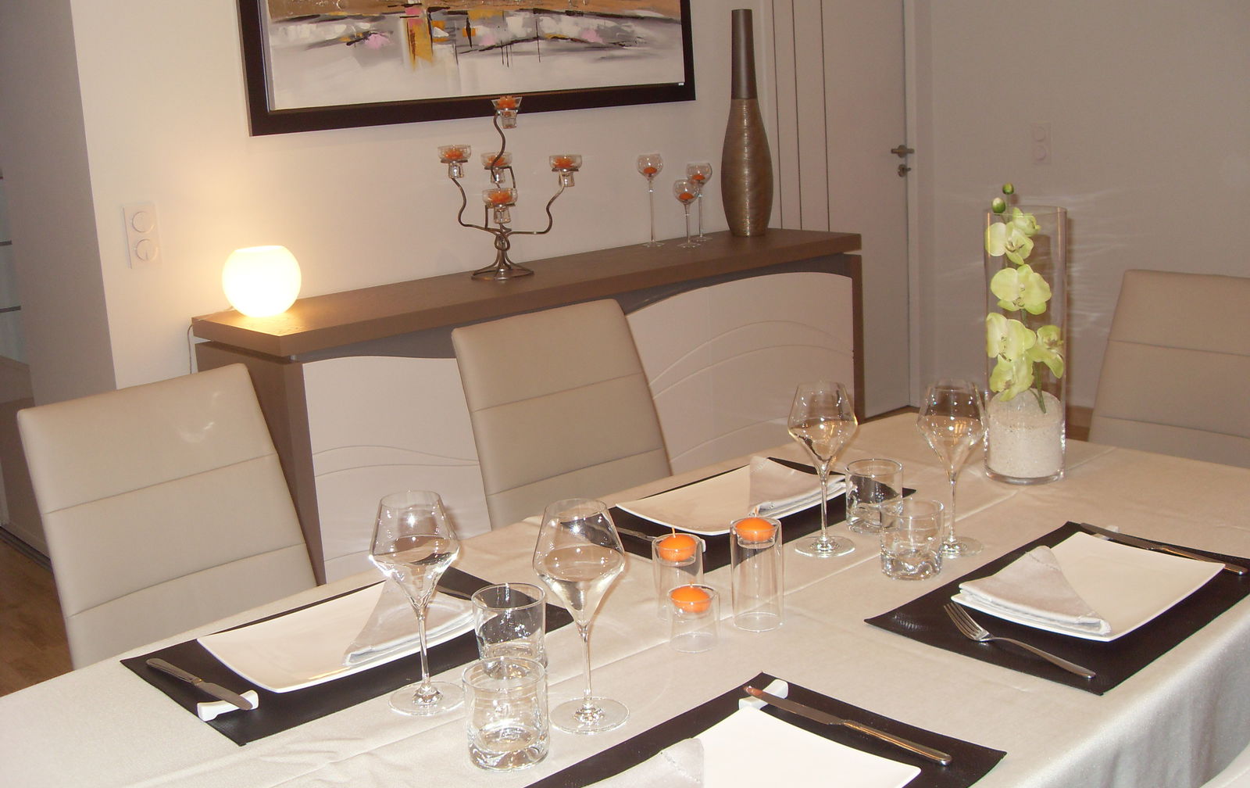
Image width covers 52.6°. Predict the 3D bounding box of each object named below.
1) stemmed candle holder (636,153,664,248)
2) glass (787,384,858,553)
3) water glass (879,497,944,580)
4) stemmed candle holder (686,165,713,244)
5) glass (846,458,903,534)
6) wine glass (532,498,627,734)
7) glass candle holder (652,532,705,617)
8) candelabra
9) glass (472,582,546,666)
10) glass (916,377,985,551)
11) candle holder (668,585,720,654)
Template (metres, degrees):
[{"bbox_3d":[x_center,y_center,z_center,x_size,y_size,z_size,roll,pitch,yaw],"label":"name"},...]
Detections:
[{"bbox_3d":[0.087,-0.624,4.088,0.085,0.294,0.085,-3,13,1],"label":"stemmed candle holder"},{"bbox_3d":[0.262,0.097,1.667,0.091,0.220,0.091,-3,13,1],"label":"glass"},{"bbox_3d":[0.360,0.181,1.585,0.078,0.083,0.078,-3,13,1],"label":"water glass"},{"bbox_3d":[0.256,-0.648,4.283,0.087,0.264,0.087,-4,13,1],"label":"stemmed candle holder"},{"bbox_3d":[0.348,0.142,1.758,0.076,0.087,0.076,-4,13,1],"label":"glass"},{"bbox_3d":[-0.042,0.216,1.234,0.093,0.220,0.093,-4,13,1],"label":"wine glass"},{"bbox_3d":[0.064,0.216,1.512,0.059,0.086,0.059,-4,13,1],"label":"glass candle holder"},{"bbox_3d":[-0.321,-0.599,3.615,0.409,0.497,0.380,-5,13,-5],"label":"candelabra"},{"bbox_3d":[-0.124,0.257,1.370,0.077,0.081,0.077,-3,13,1],"label":"glass"},{"bbox_3d":[0.423,0.094,1.636,0.085,0.218,0.085,-3,13,1],"label":"glass"},{"bbox_3d":[0.077,0.251,1.410,0.054,0.059,0.054,-4,13,1],"label":"candle holder"}]

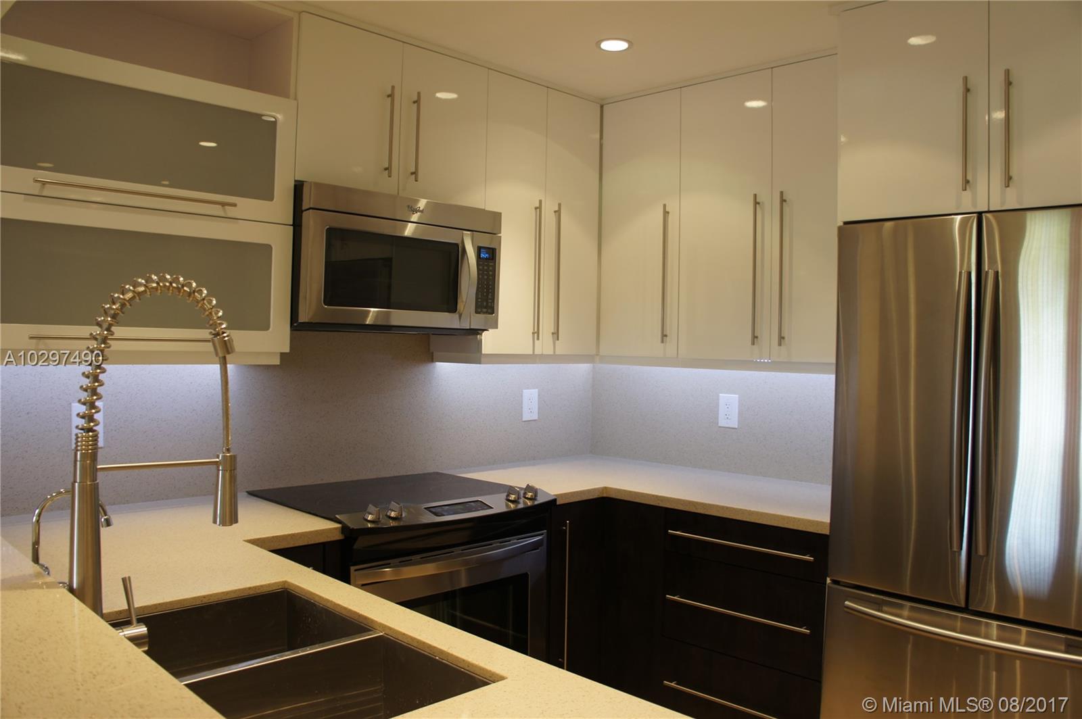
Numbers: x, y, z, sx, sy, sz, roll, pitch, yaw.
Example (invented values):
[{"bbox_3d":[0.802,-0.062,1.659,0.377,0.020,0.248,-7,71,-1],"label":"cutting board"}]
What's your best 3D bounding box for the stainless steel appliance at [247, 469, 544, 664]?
[{"bbox_3d":[-0.460,0.885,2.654,0.760,0.923,0.655,0,1,-43],"label":"stainless steel appliance"}]

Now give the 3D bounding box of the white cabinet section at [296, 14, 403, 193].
[{"bbox_3d":[-0.719,-0.818,2.706,0.381,0.522,0.337,0,1,-45],"label":"white cabinet section"}]

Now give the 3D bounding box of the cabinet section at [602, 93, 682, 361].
[{"bbox_3d":[0.516,-0.539,3.425,0.337,1.057,0.397,0,1,-45],"label":"cabinet section"}]

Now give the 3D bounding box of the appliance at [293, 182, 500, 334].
[{"bbox_3d":[-0.542,-0.302,2.746,0.757,0.422,0.395,0,1,-43],"label":"appliance"}]

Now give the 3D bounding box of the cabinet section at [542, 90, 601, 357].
[{"bbox_3d":[0.025,-0.548,3.449,0.335,1.057,0.337,0,1,-45],"label":"cabinet section"}]

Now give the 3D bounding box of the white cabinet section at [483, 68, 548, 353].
[{"bbox_3d":[-0.206,-0.549,3.221,0.313,1.057,0.337,0,1,-45],"label":"white cabinet section"}]

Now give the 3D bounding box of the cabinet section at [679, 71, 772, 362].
[{"bbox_3d":[0.796,-0.529,3.141,0.337,1.057,0.401,0,1,-45],"label":"cabinet section"}]

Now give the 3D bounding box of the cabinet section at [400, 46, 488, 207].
[{"bbox_3d":[-0.448,-0.817,2.973,0.381,0.522,0.337,0,1,-45],"label":"cabinet section"}]

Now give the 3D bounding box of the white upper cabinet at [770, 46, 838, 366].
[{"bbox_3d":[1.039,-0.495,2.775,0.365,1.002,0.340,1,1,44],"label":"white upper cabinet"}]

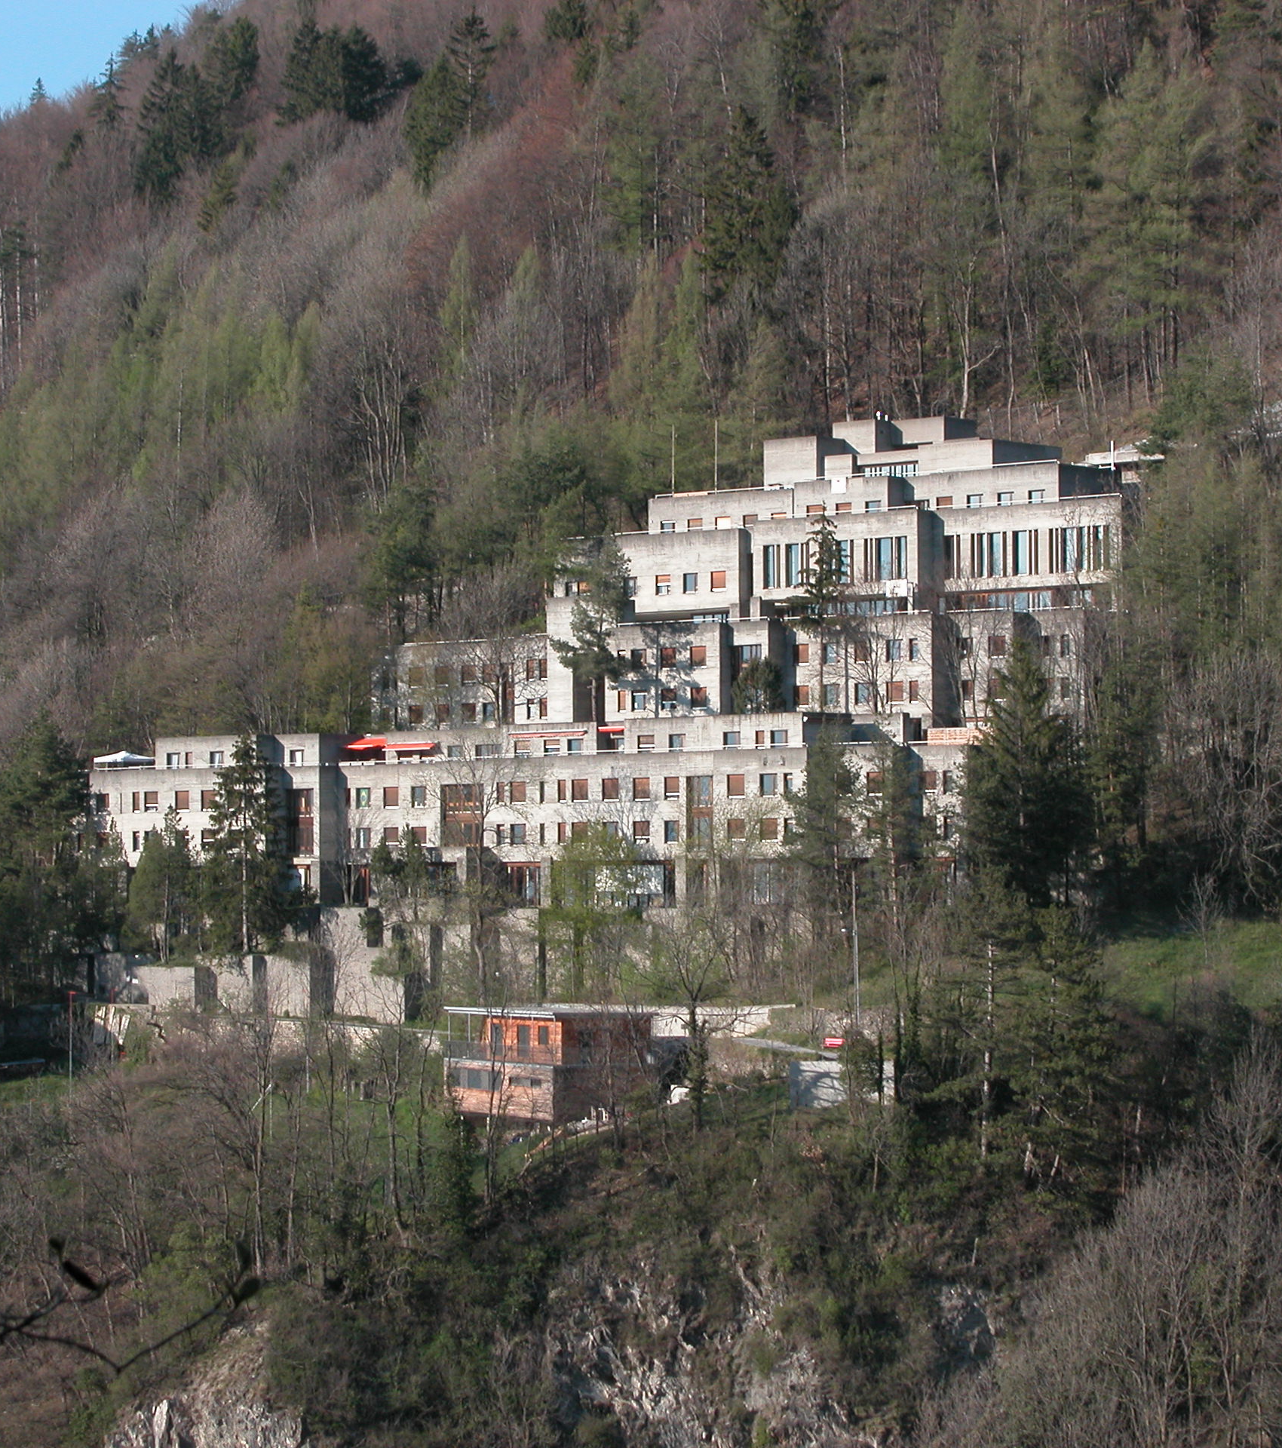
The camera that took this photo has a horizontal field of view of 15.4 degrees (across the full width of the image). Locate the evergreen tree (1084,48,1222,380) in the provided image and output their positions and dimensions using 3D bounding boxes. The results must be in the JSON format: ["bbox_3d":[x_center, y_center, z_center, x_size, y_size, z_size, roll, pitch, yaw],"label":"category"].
[{"bbox_3d":[39.425,-39.193,365.000,10.451,25.804,10.451,0,-2,0],"label":"evergreen tree"}]

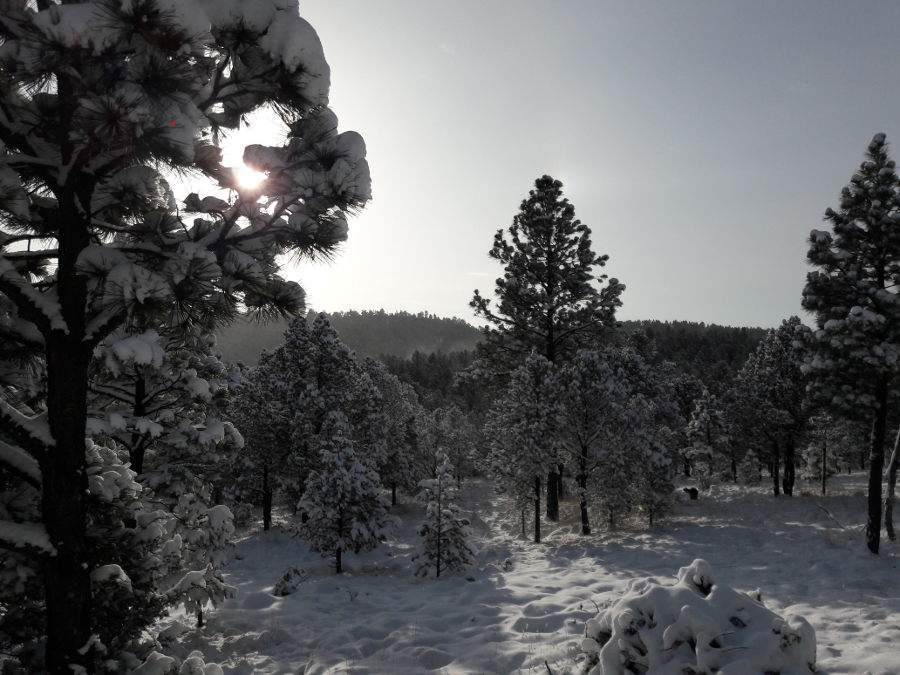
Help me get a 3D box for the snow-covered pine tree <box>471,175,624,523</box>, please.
[{"bbox_3d":[2.839,0.320,21.200,4.574,10.134,4.574,0,-3,0],"label":"snow-covered pine tree"}]

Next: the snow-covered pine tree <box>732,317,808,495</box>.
[{"bbox_3d":[13.868,2.942,31.500,3.453,7.702,3.453,0,-3,0],"label":"snow-covered pine tree"}]

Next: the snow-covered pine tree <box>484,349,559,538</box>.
[{"bbox_3d":[1.660,2.554,16.900,1.804,4.411,1.804,0,-3,0],"label":"snow-covered pine tree"}]

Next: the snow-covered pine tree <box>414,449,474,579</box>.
[{"bbox_3d":[-0.114,3.112,12.800,1.090,2.180,1.090,0,-3,0],"label":"snow-covered pine tree"}]

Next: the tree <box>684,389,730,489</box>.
[{"bbox_3d":[11.672,4.578,33.000,2.127,4.533,2.127,0,-3,0],"label":"tree"}]

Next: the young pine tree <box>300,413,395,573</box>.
[{"bbox_3d":[-1.848,2.750,13.000,1.786,2.893,1.786,0,-3,0],"label":"young pine tree"}]

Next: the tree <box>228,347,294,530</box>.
[{"bbox_3d":[-4.868,2.608,18.800,1.841,4.752,1.841,0,-3,0],"label":"tree"}]

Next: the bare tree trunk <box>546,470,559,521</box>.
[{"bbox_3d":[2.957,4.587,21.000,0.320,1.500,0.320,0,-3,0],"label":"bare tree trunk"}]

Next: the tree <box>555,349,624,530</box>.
[{"bbox_3d":[3.538,2.625,18.200,1.925,4.600,1.925,0,-3,0],"label":"tree"}]

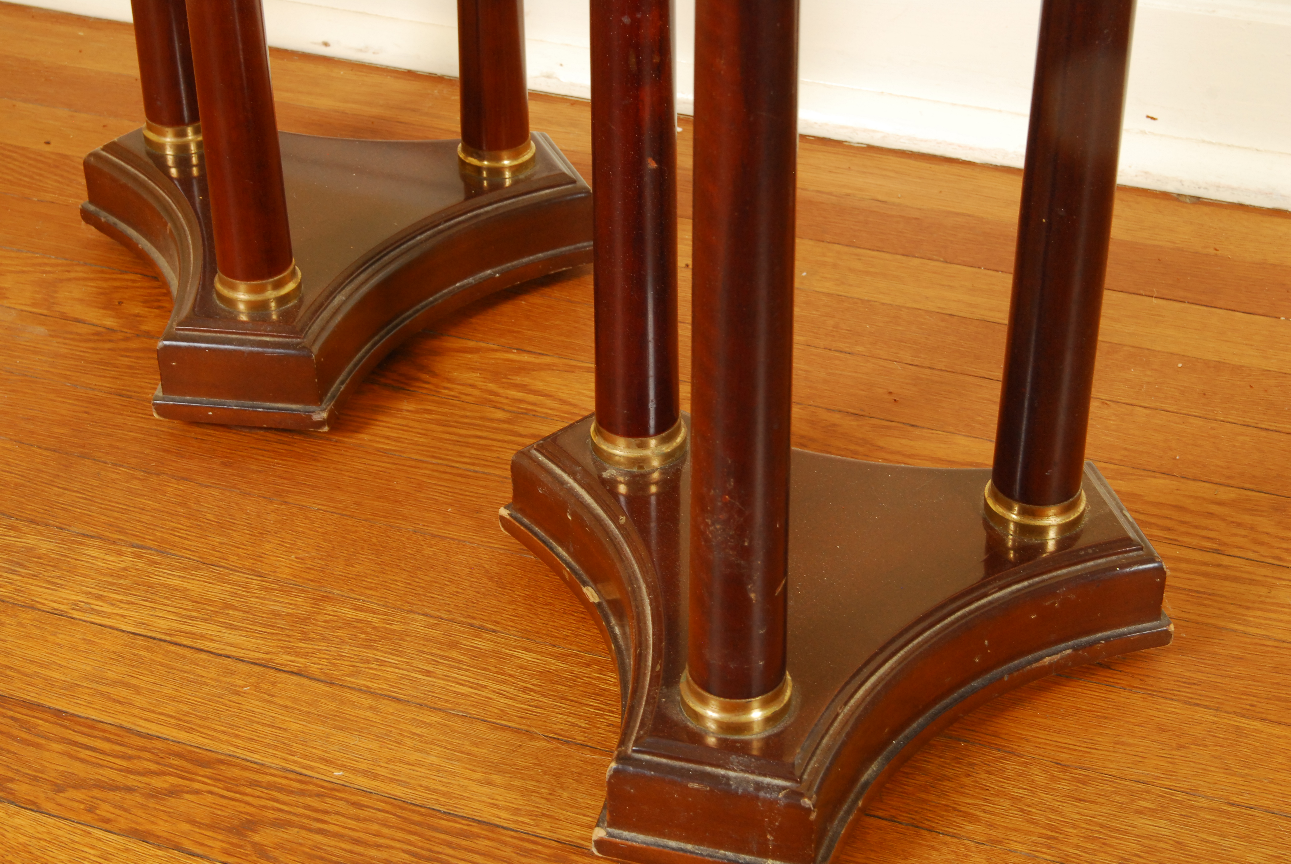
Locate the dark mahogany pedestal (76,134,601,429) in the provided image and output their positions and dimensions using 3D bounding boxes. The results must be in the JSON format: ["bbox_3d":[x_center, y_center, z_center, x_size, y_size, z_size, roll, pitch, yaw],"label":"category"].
[{"bbox_3d":[-0.188,-0.102,1.329,0.322,0.051,0.279,4,34,8],"label":"dark mahogany pedestal"}]

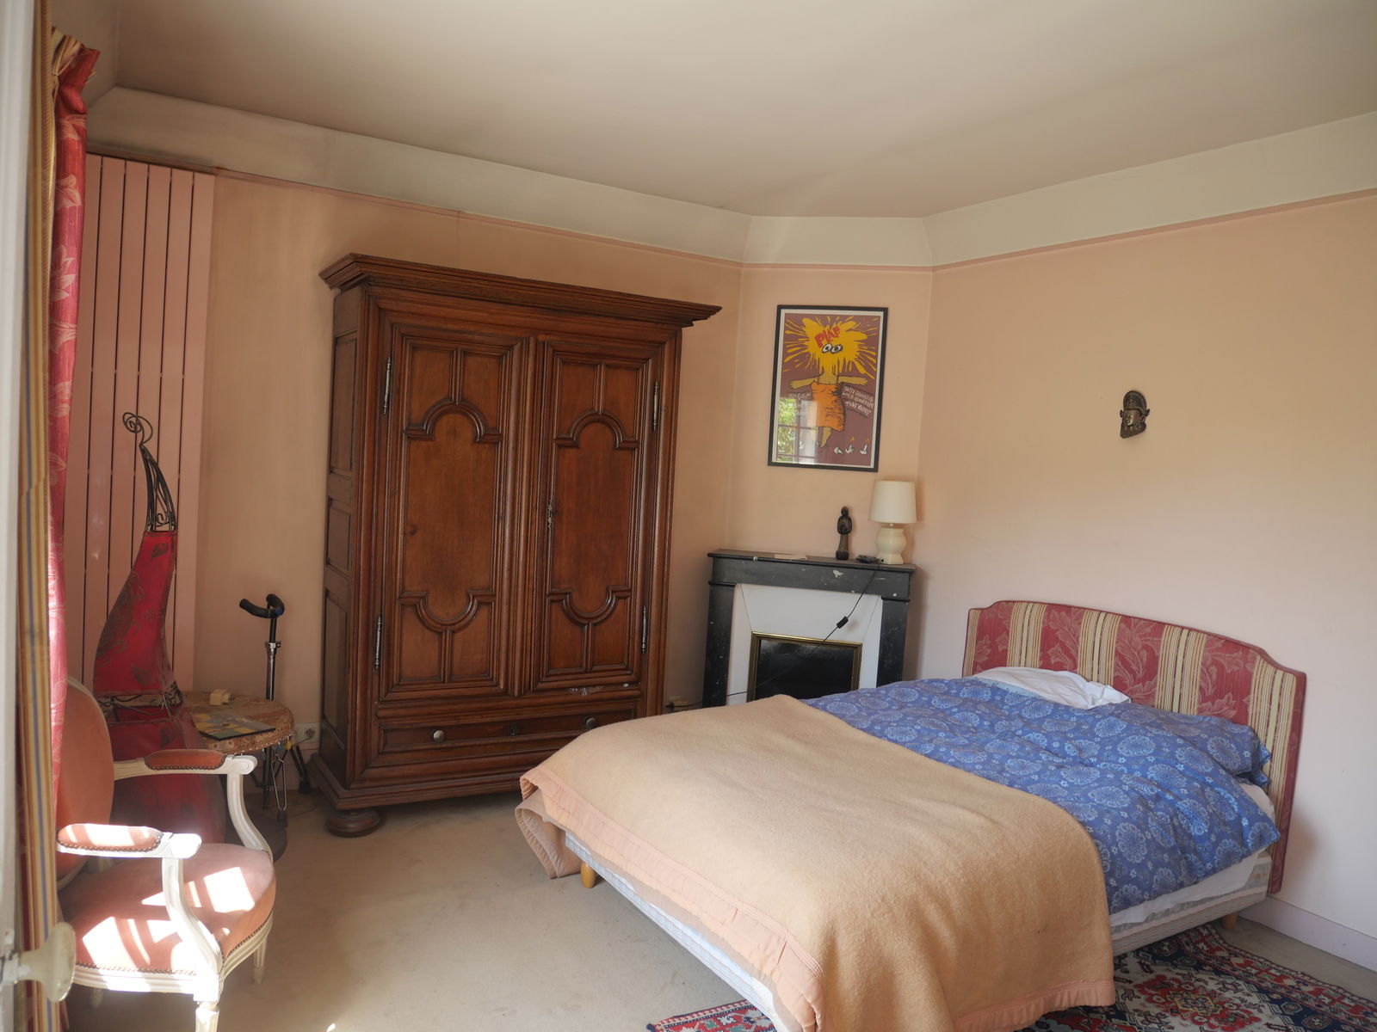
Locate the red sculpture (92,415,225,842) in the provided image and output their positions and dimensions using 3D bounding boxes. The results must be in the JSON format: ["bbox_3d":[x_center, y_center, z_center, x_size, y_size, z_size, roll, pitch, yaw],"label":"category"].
[{"bbox_3d":[-1.684,0.451,3.112,0.380,1.560,0.340,2,3,-28],"label":"red sculpture"}]

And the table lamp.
[{"bbox_3d":[0.995,0.036,4.638,0.235,0.415,0.235,4,3,13],"label":"table lamp"}]

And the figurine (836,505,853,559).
[{"bbox_3d":[0.773,0.090,4.743,0.074,0.270,0.072,4,3,13],"label":"figurine"}]

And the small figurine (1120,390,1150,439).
[{"bbox_3d":[1.763,-0.404,3.785,0.065,0.190,0.120,1,4,-35],"label":"small figurine"}]

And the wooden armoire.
[{"bbox_3d":[-0.746,0.141,4.107,1.570,2.195,0.570,2,3,-28],"label":"wooden armoire"}]

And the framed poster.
[{"bbox_3d":[0.699,-0.643,4.796,0.555,0.815,0.025,4,3,13],"label":"framed poster"}]

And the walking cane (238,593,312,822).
[{"bbox_3d":[-1.675,0.759,3.835,0.340,0.880,0.350,2,3,-28],"label":"walking cane"}]

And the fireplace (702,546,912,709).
[{"bbox_3d":[0.578,0.750,4.758,1.000,1.070,0.260,4,3,13],"label":"fireplace"}]

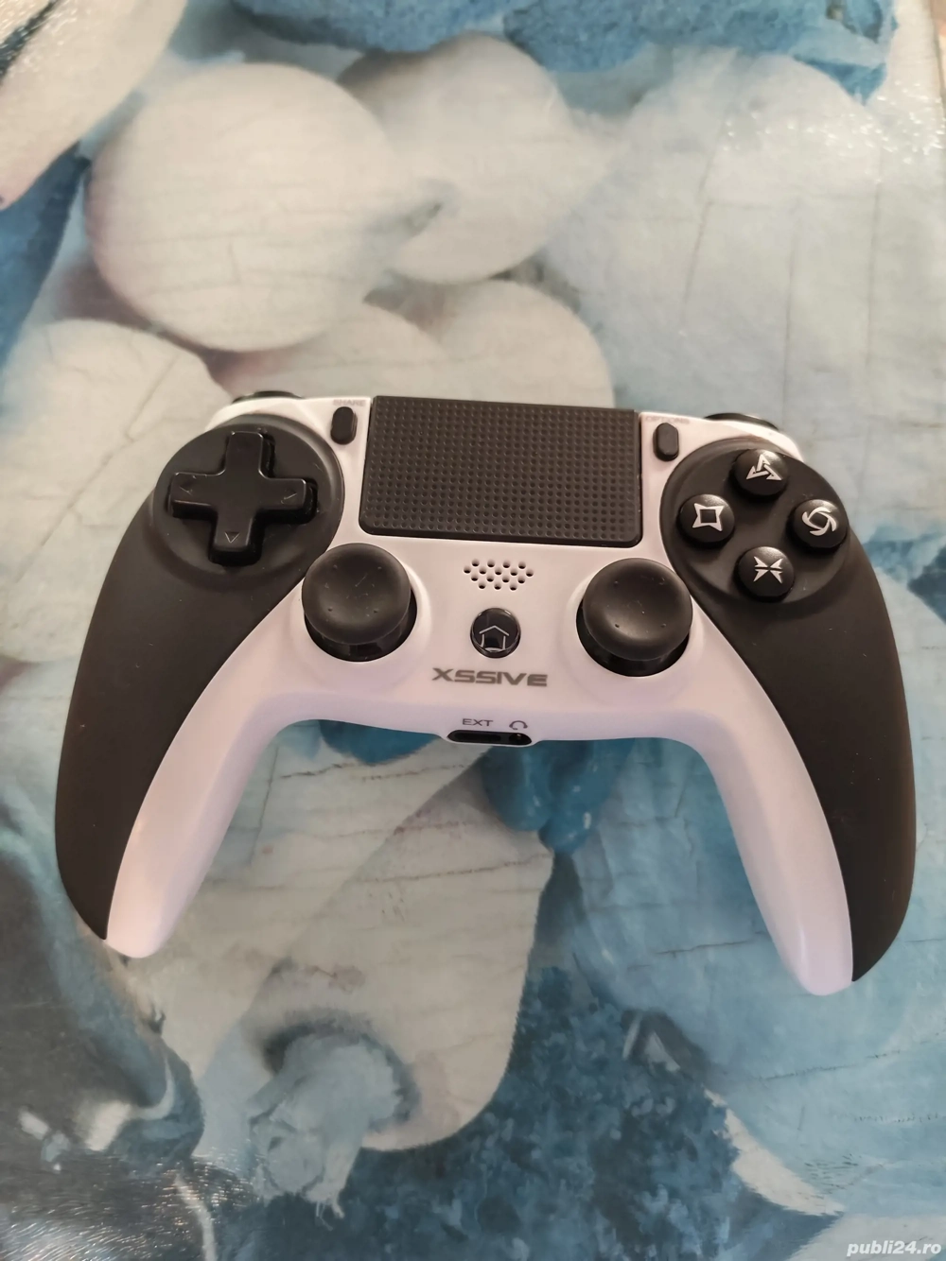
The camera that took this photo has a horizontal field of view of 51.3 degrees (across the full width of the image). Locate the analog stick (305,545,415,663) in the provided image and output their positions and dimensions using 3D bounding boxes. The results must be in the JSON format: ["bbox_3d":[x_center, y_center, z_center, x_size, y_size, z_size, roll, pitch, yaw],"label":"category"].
[{"bbox_3d":[-0.021,-0.005,0.179,0.019,0.011,0.019,3,69,0],"label":"analog stick"}]

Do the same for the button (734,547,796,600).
[{"bbox_3d":[0.055,-0.011,0.185,0.010,0.003,0.010,3,69,0],"label":"button"}]

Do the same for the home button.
[{"bbox_3d":[0.004,0.000,0.180,0.009,0.002,0.009,3,69,0],"label":"home button"}]

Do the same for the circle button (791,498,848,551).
[{"bbox_3d":[0.066,-0.021,0.189,0.010,0.003,0.010,3,69,0],"label":"circle button"}]

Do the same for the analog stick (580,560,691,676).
[{"bbox_3d":[0.029,-0.002,0.179,0.019,0.011,0.019,3,69,0],"label":"analog stick"}]

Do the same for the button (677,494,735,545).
[{"bbox_3d":[0.045,-0.022,0.189,0.010,0.003,0.010,3,69,0],"label":"button"}]

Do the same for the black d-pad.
[{"bbox_3d":[-0.045,-0.026,0.189,0.026,0.005,0.026,3,69,0],"label":"black d-pad"}]

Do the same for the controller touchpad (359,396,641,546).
[{"bbox_3d":[0.006,-0.031,0.193,0.054,0.003,0.029,3,69,0],"label":"controller touchpad"}]

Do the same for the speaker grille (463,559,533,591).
[{"bbox_3d":[0.005,-0.010,0.185,0.013,0.001,0.006,3,69,0],"label":"speaker grille"}]

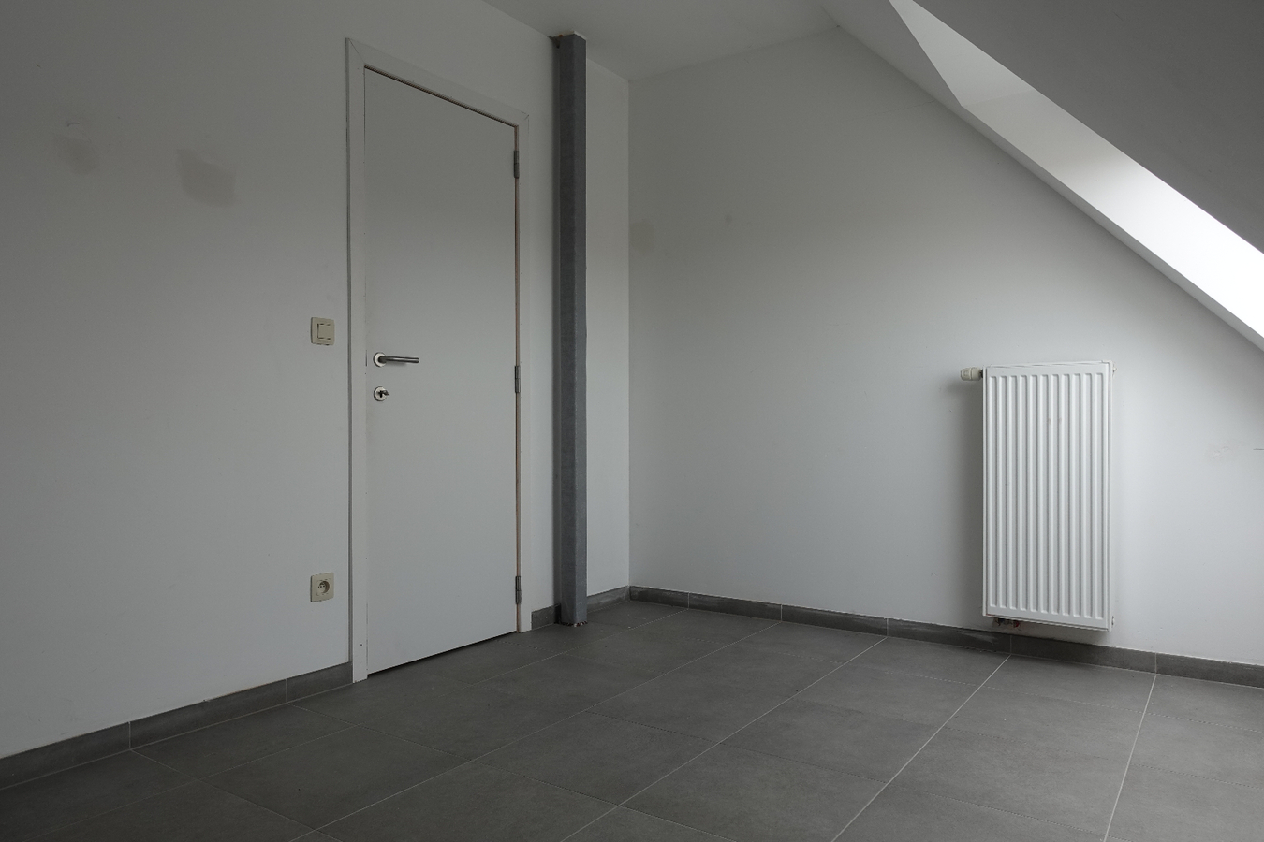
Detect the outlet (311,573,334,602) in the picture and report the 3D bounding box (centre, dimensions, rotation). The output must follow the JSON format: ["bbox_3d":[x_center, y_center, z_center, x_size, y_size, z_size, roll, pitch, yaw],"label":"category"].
[{"bbox_3d":[-0.979,0.525,2.661,0.014,0.081,0.081,-1,0,35],"label":"outlet"}]

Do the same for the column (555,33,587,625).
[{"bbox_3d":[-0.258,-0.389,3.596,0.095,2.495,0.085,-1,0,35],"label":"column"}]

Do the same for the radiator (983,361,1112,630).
[{"bbox_3d":[1.442,0.250,2.929,0.397,0.892,0.092,-1,0,35],"label":"radiator"}]

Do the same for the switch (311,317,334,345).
[{"bbox_3d":[-0.982,-0.281,2.667,0.013,0.081,0.081,-1,0,35],"label":"switch"}]

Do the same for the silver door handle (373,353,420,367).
[{"bbox_3d":[-0.795,-0.206,2.866,0.060,0.049,0.153,-1,0,35],"label":"silver door handle"}]

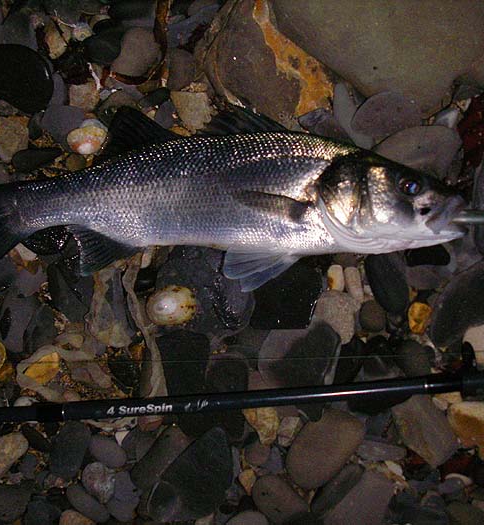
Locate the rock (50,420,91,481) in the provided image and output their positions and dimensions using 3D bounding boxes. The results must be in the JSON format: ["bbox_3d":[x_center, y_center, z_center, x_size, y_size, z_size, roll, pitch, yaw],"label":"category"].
[{"bbox_3d":[-0.148,0.161,0.658,0.036,0.022,0.050,7,74,2],"label":"rock"}]

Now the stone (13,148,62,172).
[{"bbox_3d":[-0.194,-0.098,0.731,0.046,0.017,0.023,-8,75,-2],"label":"stone"}]

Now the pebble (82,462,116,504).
[{"bbox_3d":[-0.124,0.190,0.664,0.022,0.013,0.036,-36,83,-5],"label":"pebble"}]

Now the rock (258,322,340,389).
[{"bbox_3d":[0.051,0.083,0.680,0.074,0.026,0.062,-8,74,-2],"label":"rock"}]

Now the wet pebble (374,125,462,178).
[{"bbox_3d":[0.168,-0.103,0.730,0.084,0.027,0.056,-6,74,-2],"label":"wet pebble"}]

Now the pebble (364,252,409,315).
[{"bbox_3d":[0.136,0.016,0.698,0.032,0.016,0.069,-18,81,-3],"label":"pebble"}]

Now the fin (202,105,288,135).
[{"bbox_3d":[0.004,-0.124,0.685,0.073,0.010,0.029,10,81,2],"label":"fin"}]

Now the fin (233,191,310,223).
[{"bbox_3d":[0.024,-0.047,0.640,0.065,0.010,0.019,10,81,2],"label":"fin"}]

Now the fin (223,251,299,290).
[{"bbox_3d":[0.018,0.008,0.669,0.066,0.018,0.034,0,81,0],"label":"fin"}]

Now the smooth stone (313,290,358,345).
[{"bbox_3d":[0.084,0.049,0.701,0.040,0.020,0.051,10,80,2],"label":"smooth stone"}]

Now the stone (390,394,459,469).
[{"bbox_3d":[0.162,0.143,0.678,0.060,0.023,0.046,44,83,6],"label":"stone"}]

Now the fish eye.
[{"bbox_3d":[0.148,-0.067,0.677,0.020,0.010,0.019,8,75,2],"label":"fish eye"}]

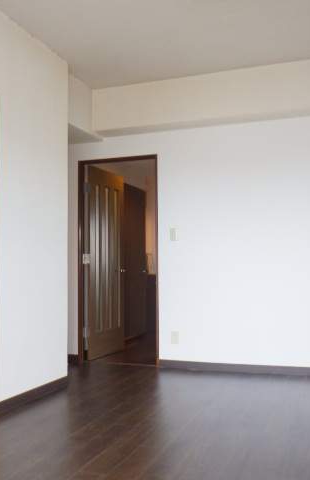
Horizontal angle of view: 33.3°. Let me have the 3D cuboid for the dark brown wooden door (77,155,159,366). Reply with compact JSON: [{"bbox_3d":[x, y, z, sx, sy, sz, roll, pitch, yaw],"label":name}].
[{"bbox_3d":[-0.340,0.200,4.927,0.823,1.967,0.110,-2,-4,19],"label":"dark brown wooden door"}]

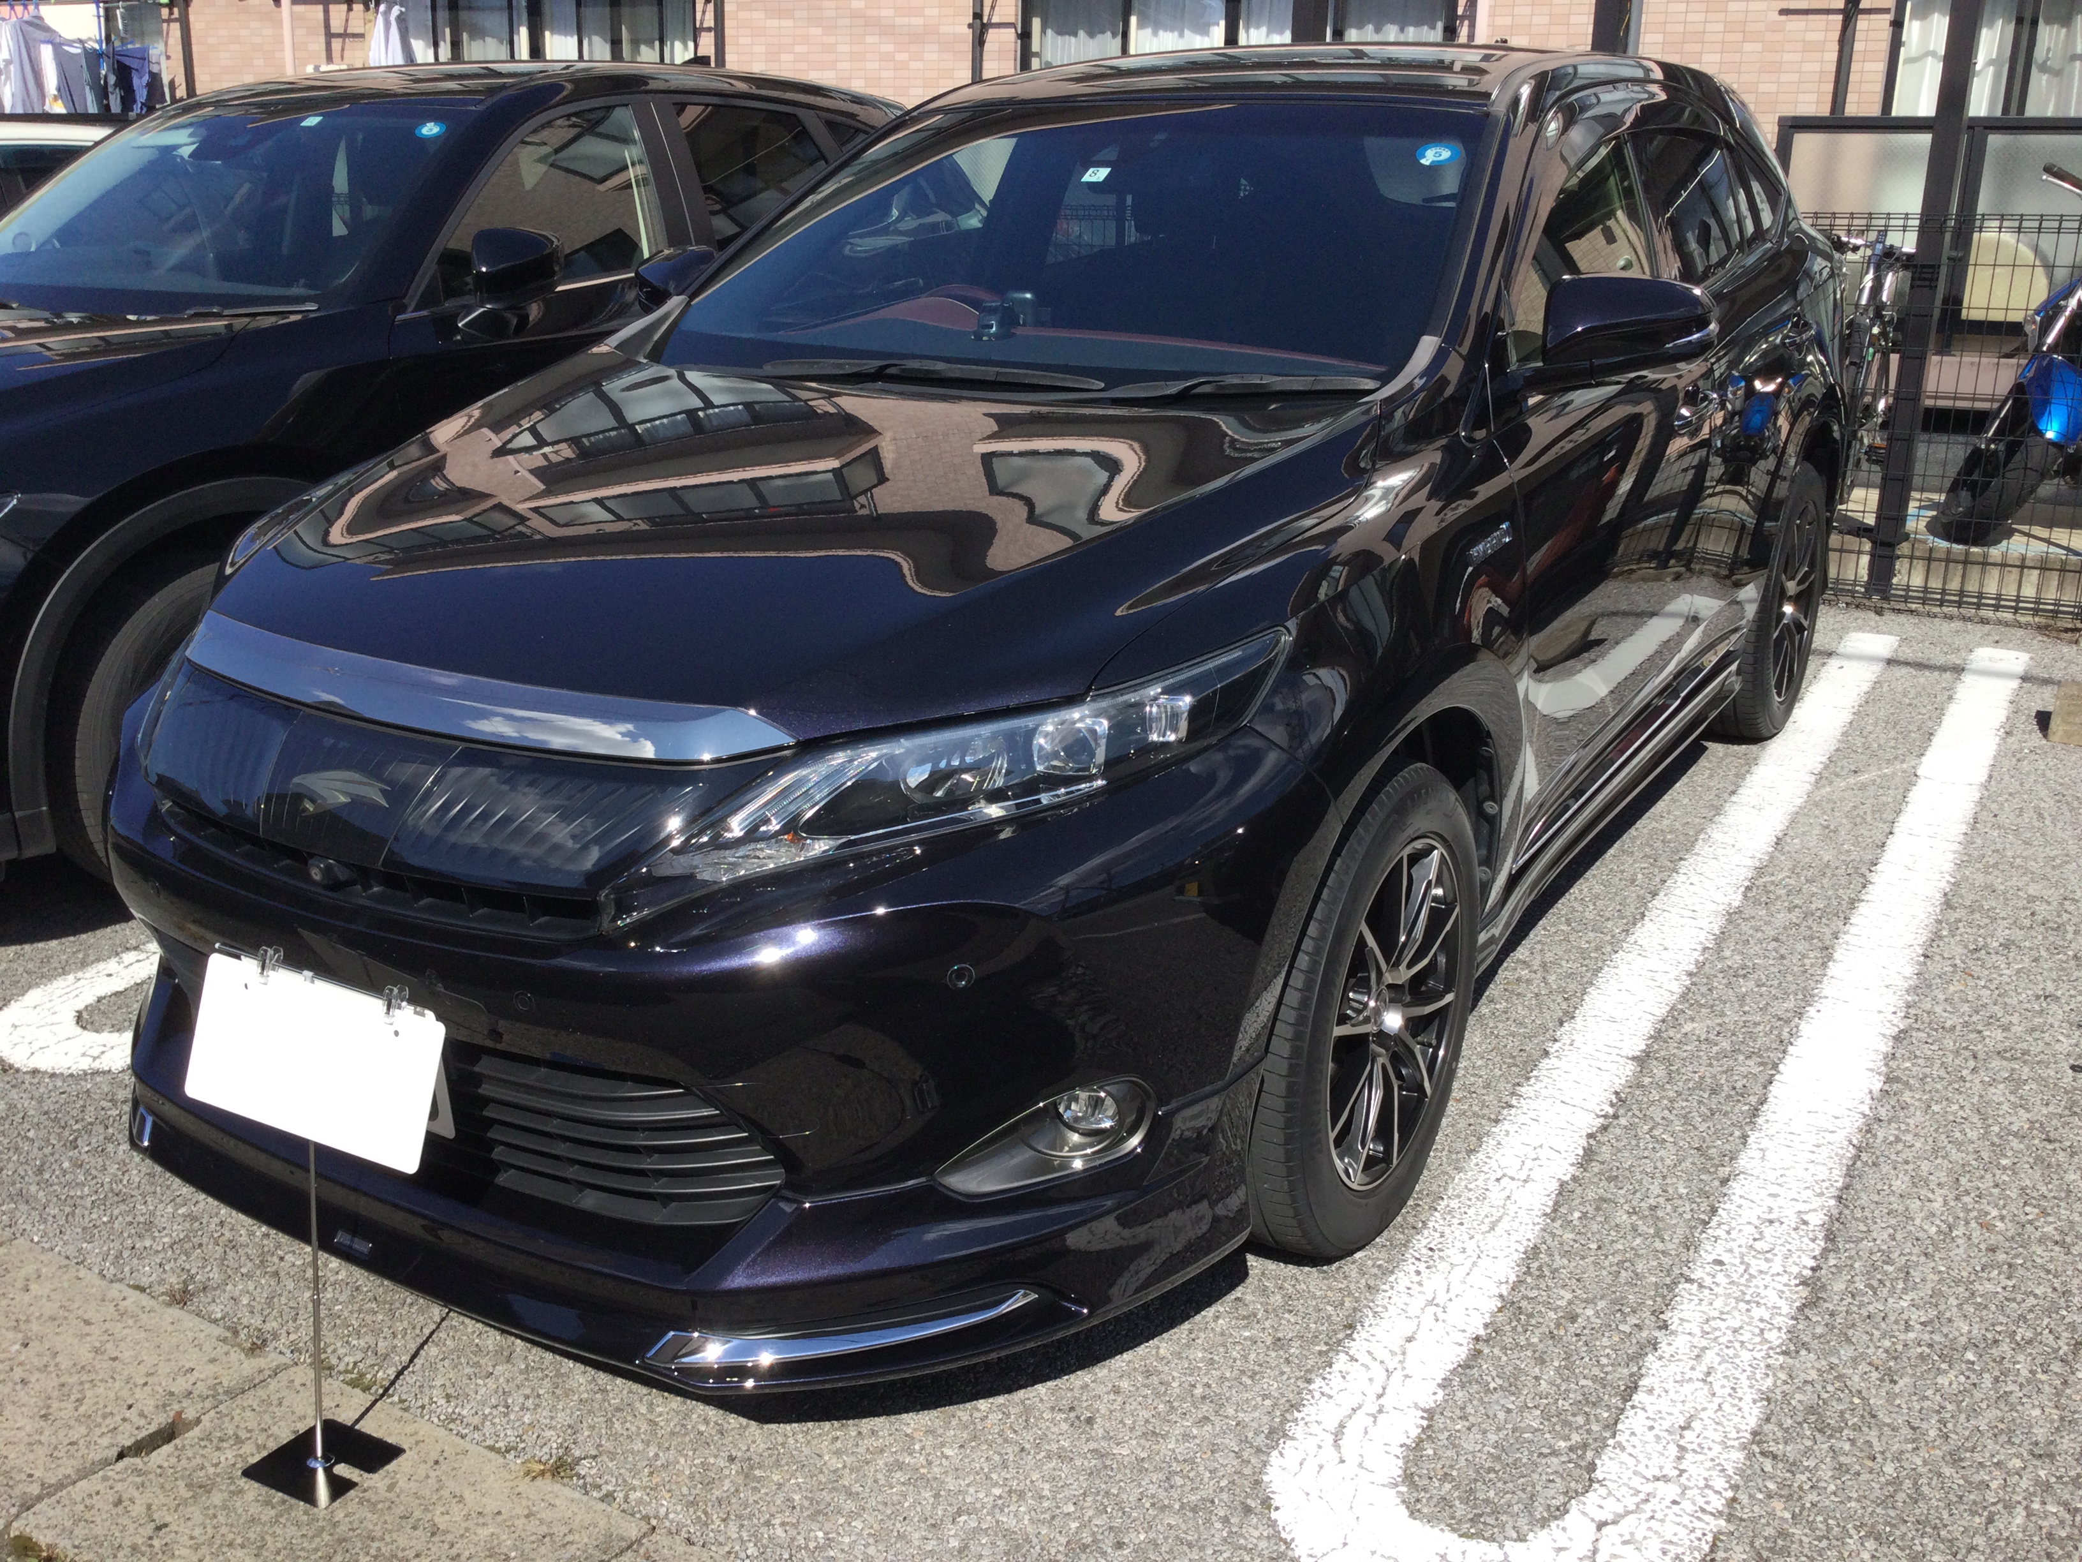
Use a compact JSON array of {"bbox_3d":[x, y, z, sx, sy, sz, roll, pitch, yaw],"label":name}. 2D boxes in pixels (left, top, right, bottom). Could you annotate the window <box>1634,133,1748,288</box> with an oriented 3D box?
[{"bbox_3d":[1.303,-1.136,3.698,0.100,0.300,0.760,11,22,30],"label":"window"}]

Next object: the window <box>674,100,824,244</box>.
[{"bbox_3d":[-0.717,-1.611,5.002,0.110,0.410,0.720,-12,10,36],"label":"window"}]

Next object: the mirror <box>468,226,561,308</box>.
[{"bbox_3d":[-1.124,-1.099,3.978,0.200,0.165,0.165,11,22,30],"label":"mirror"}]

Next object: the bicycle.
[{"bbox_3d":[3.158,-1.550,7.064,0.550,1.030,1.650,9,17,26],"label":"bicycle"}]

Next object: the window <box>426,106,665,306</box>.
[{"bbox_3d":[-1.153,-1.342,4.301,0.120,0.410,0.780,11,22,30],"label":"window"}]

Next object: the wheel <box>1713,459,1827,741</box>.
[{"bbox_3d":[1.813,-0.462,4.746,0.235,0.716,0.716,11,22,30],"label":"wheel"}]

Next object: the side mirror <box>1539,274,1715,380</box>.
[{"bbox_3d":[0.869,-0.675,2.746,0.250,0.165,0.180,11,22,30],"label":"side mirror"}]

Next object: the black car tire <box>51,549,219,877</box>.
[{"bbox_3d":[-1.658,-0.076,3.742,0.225,0.720,0.720,11,22,30],"label":"black car tire"}]

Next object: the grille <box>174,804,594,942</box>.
[{"bbox_3d":[-0.771,0.088,2.096,0.750,0.085,0.120,11,22,30],"label":"grille"}]

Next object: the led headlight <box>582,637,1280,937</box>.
[{"bbox_3d":[-0.074,-0.002,2.021,0.780,0.240,0.280,-6,20,-15],"label":"led headlight"}]

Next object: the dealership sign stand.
[{"bbox_3d":[-0.800,0.509,2.124,0.335,0.635,0.210,9,18,25],"label":"dealership sign stand"}]

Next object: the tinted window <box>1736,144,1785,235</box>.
[{"bbox_3d":[1.753,-1.412,4.474,0.090,0.215,0.570,-8,14,29],"label":"tinted window"}]

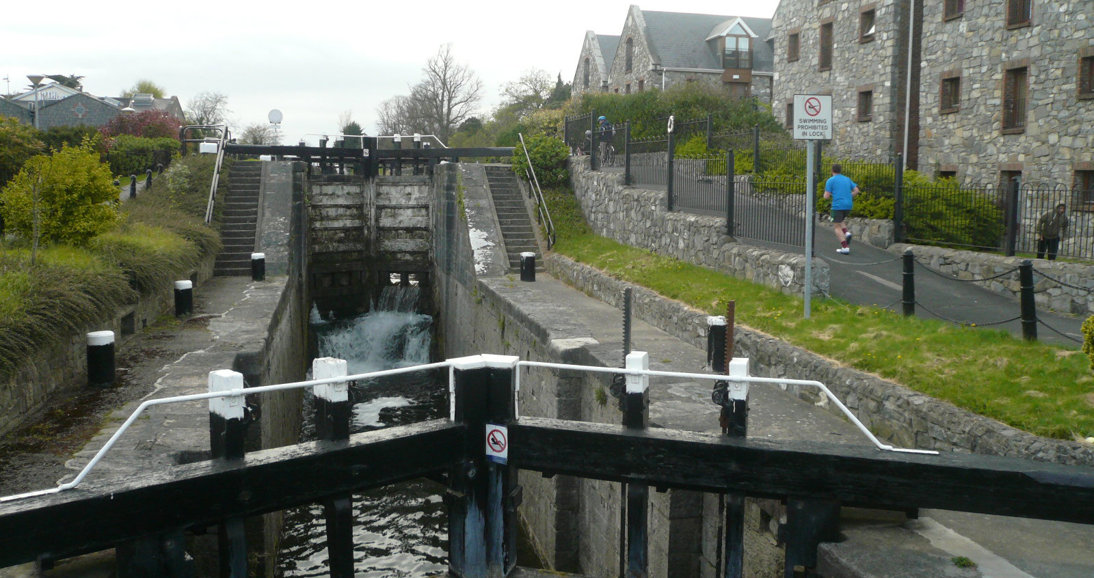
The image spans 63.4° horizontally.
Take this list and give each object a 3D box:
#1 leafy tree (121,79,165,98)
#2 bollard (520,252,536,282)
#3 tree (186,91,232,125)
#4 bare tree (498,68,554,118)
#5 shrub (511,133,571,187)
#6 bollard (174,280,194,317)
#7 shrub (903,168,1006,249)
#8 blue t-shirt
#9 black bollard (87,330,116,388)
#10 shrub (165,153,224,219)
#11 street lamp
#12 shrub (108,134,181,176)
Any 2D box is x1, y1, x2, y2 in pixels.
[{"bbox_3d":[-35.627,-13.999,78.545,5.000,9.206,5.000,0,8,0],"label":"leafy tree"},{"bbox_3d":[-0.455,-0.526,21.392,0.350,0.685,0.350,0,7,0],"label":"bollard"},{"bbox_3d":[-27.073,-12.515,71.034,4.000,6.605,3.700,-2,7,-20],"label":"tree"},{"bbox_3d":[-1.689,-13.384,70.551,4.900,8.259,4.700,0,8,0],"label":"bare tree"},{"bbox_3d":[-0.159,-3.692,25.400,1.600,1.600,1.500,0,8,0],"label":"shrub"},{"bbox_3d":[-6.875,0.183,16.749,0.350,0.661,0.350,-2,7,-22],"label":"bollard"},{"bbox_3d":[7.623,-1.491,16.600,1.350,1.520,2.100,-1,8,-13],"label":"shrub"},{"bbox_3d":[5.640,-1.864,17.000,0.600,0.730,0.360,-2,8,-19],"label":"blue t-shirt"},{"bbox_3d":[-5.272,0.824,10.469,0.339,0.587,0.339,-1,8,-13],"label":"black bollard"},{"bbox_3d":[-10.109,-2.960,25.437,1.600,1.750,1.900,-2,7,-20],"label":"shrub"},{"bbox_3d":[-18.191,-5.455,31.796,0.650,4.432,0.650,0,8,0],"label":"street lamp"},{"bbox_3d":[-18.025,-5.983,39.583,3.300,1.850,2.300,-2,7,-20],"label":"shrub"}]

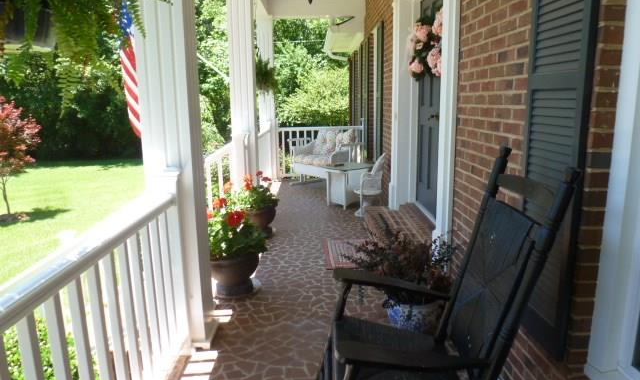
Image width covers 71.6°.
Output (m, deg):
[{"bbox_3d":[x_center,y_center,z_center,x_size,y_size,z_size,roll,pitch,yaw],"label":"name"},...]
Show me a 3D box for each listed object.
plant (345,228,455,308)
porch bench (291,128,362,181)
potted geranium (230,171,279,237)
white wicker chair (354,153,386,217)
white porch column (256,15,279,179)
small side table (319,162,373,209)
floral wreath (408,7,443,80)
[{"bbox_3d":[0.461,0.484,2.681,0.560,0.460,0.500,-1,11,-1],"label":"plant"},{"bbox_3d":[0.098,-0.528,7.369,0.760,0.950,1.140,-10,14,-37],"label":"porch bench"},{"bbox_3d":[-0.645,0.149,4.683,0.450,0.690,0.450,-1,11,-1],"label":"potted geranium"},{"bbox_3d":[0.629,-0.089,5.583,0.440,0.760,0.460,3,12,18],"label":"white wicker chair"},{"bbox_3d":[-0.949,-1.584,8.021,0.290,2.815,0.290,-1,11,-1],"label":"white porch column"},{"bbox_3d":[0.364,-0.081,6.211,0.680,0.510,0.580,-11,15,-41],"label":"small side table"},{"bbox_3d":[1.003,-1.340,4.125,0.180,0.620,0.620,-1,11,-1],"label":"floral wreath"}]

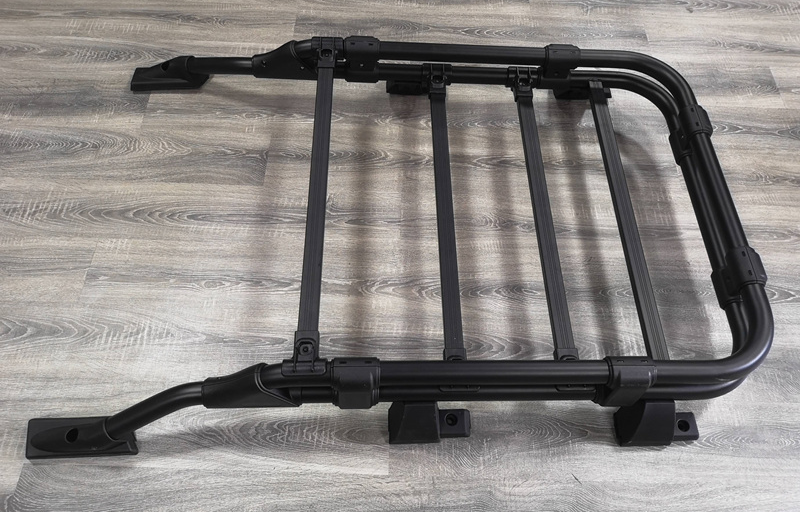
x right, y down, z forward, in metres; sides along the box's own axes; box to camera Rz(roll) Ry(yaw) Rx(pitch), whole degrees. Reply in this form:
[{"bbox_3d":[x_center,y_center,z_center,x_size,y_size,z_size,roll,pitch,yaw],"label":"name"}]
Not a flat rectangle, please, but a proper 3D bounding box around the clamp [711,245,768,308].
[{"bbox_3d":[0.822,0.047,1.512,0.074,0.145,0.102,1,60,-2],"label":"clamp"}]

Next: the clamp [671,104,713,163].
[{"bbox_3d":[0.817,-0.345,1.739,0.074,0.145,0.102,1,60,-2],"label":"clamp"}]

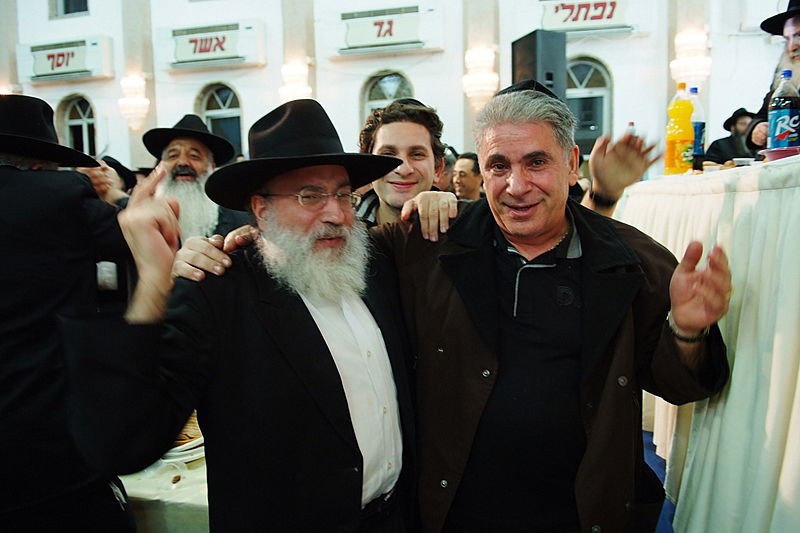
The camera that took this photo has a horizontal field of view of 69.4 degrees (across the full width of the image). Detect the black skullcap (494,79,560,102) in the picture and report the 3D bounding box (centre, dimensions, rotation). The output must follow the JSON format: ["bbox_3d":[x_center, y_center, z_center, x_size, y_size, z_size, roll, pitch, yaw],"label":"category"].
[{"bbox_3d":[0.251,-0.323,1.085,0.155,0.060,0.155,-3,-9,12],"label":"black skullcap"}]

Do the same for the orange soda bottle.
[{"bbox_3d":[0.969,-0.469,1.996,0.090,0.320,0.090,-3,6,-20],"label":"orange soda bottle"}]

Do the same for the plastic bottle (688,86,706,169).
[{"bbox_3d":[1.110,-0.506,2.186,0.085,0.330,0.085,-6,8,-43],"label":"plastic bottle"}]

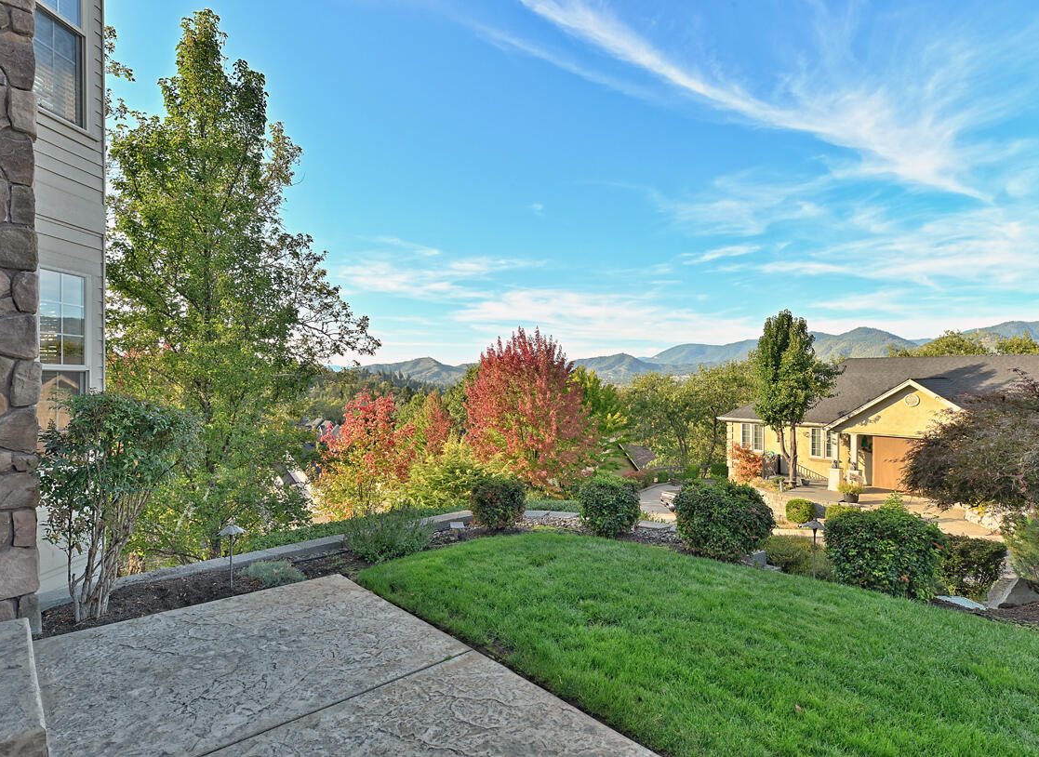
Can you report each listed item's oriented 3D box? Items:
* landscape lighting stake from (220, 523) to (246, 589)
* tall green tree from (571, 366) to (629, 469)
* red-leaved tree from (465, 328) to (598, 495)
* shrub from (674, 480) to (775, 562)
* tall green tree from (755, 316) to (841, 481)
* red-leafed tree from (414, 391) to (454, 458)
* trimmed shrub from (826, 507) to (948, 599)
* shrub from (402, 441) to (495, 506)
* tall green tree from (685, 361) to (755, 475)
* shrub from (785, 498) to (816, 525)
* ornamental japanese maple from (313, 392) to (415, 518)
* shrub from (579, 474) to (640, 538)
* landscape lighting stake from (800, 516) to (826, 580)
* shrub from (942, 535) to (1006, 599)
[{"bbox_3d":[-2.148,1.326,4.250,0.190,0.480,0.190,0,0,0],"label":"landscape lighting stake"},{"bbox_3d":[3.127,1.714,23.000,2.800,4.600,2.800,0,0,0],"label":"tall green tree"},{"bbox_3d":[0.354,1.200,18.000,4.150,5.600,4.000,0,0,1],"label":"red-leaved tree"},{"bbox_3d":[1.946,1.349,5.400,0.900,0.750,0.870,0,0,0],"label":"shrub"},{"bbox_3d":[11.394,0.828,23.500,3.400,7.200,3.400,0,0,0],"label":"tall green tree"},{"bbox_3d":[-4.069,2.278,27.000,2.100,3.600,2.100,0,0,0],"label":"red-leafed tree"},{"bbox_3d":[3.018,1.443,4.700,0.900,0.740,0.880,0,0,0],"label":"trimmed shrub"},{"bbox_3d":[-1.155,1.660,9.400,1.550,1.280,1.400,0,0,-7],"label":"shrub"},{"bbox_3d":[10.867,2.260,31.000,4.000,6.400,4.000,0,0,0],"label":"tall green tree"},{"bbox_3d":[9.300,4.405,18.800,0.930,0.870,0.920,0,0,26],"label":"shrub"},{"bbox_3d":[-3.556,1.870,13.000,2.300,3.160,2.200,0,0,-15],"label":"ornamental japanese maple"},{"bbox_3d":[0.961,1.355,6.050,0.660,0.650,0.640,0,0,9],"label":"shrub"},{"bbox_3d":[2.368,1.368,4.560,0.205,0.485,0.205,0,0,27],"label":"landscape lighting stake"},{"bbox_3d":[4.140,1.730,5.200,0.560,0.580,0.530,0,0,39],"label":"shrub"}]

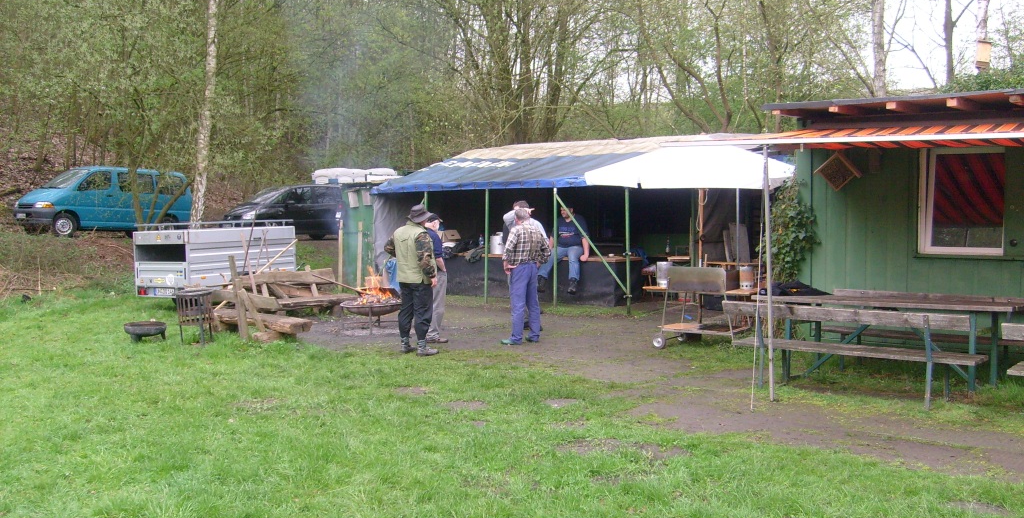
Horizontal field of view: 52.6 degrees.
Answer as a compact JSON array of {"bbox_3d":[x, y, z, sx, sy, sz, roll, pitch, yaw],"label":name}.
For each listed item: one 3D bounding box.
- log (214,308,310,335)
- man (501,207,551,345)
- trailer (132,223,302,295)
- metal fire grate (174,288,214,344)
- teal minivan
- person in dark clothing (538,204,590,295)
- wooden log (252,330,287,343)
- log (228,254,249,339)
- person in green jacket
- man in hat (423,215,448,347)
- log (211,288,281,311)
[{"bbox_3d":[-3.420,0.843,13.955,2.100,0.170,0.340,3,4,44],"label":"log"},{"bbox_3d":[0.175,0.208,13.427,0.620,1.750,0.400,-2,3,-35],"label":"man"},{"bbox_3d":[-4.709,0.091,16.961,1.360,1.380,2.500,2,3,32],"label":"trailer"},{"bbox_3d":[-4.104,0.740,13.403,0.460,0.690,0.460,0,3,0],"label":"metal fire grate"},{"bbox_3d":[-11.648,-1.612,29.586,1.800,1.970,4.720,3,3,44],"label":"teal minivan"},{"bbox_3d":[0.894,-0.134,17.300,0.660,1.470,0.740,1,3,27],"label":"person in dark clothing"},{"bbox_3d":[-3.190,1.000,13.812,0.180,0.160,0.520,3,4,44],"label":"wooden log"},{"bbox_3d":[-3.553,0.520,13.450,0.110,1.140,0.100,3,13,44],"label":"log"},{"bbox_3d":[-1.206,0.243,12.427,0.600,1.780,0.420,3,4,43],"label":"person in green jacket"},{"bbox_3d":[-1.046,0.247,13.450,0.400,1.700,0.500,-2,3,-35],"label":"man in hat"},{"bbox_3d":[-3.475,0.533,13.450,1.760,0.160,0.060,3,11,44],"label":"log"}]

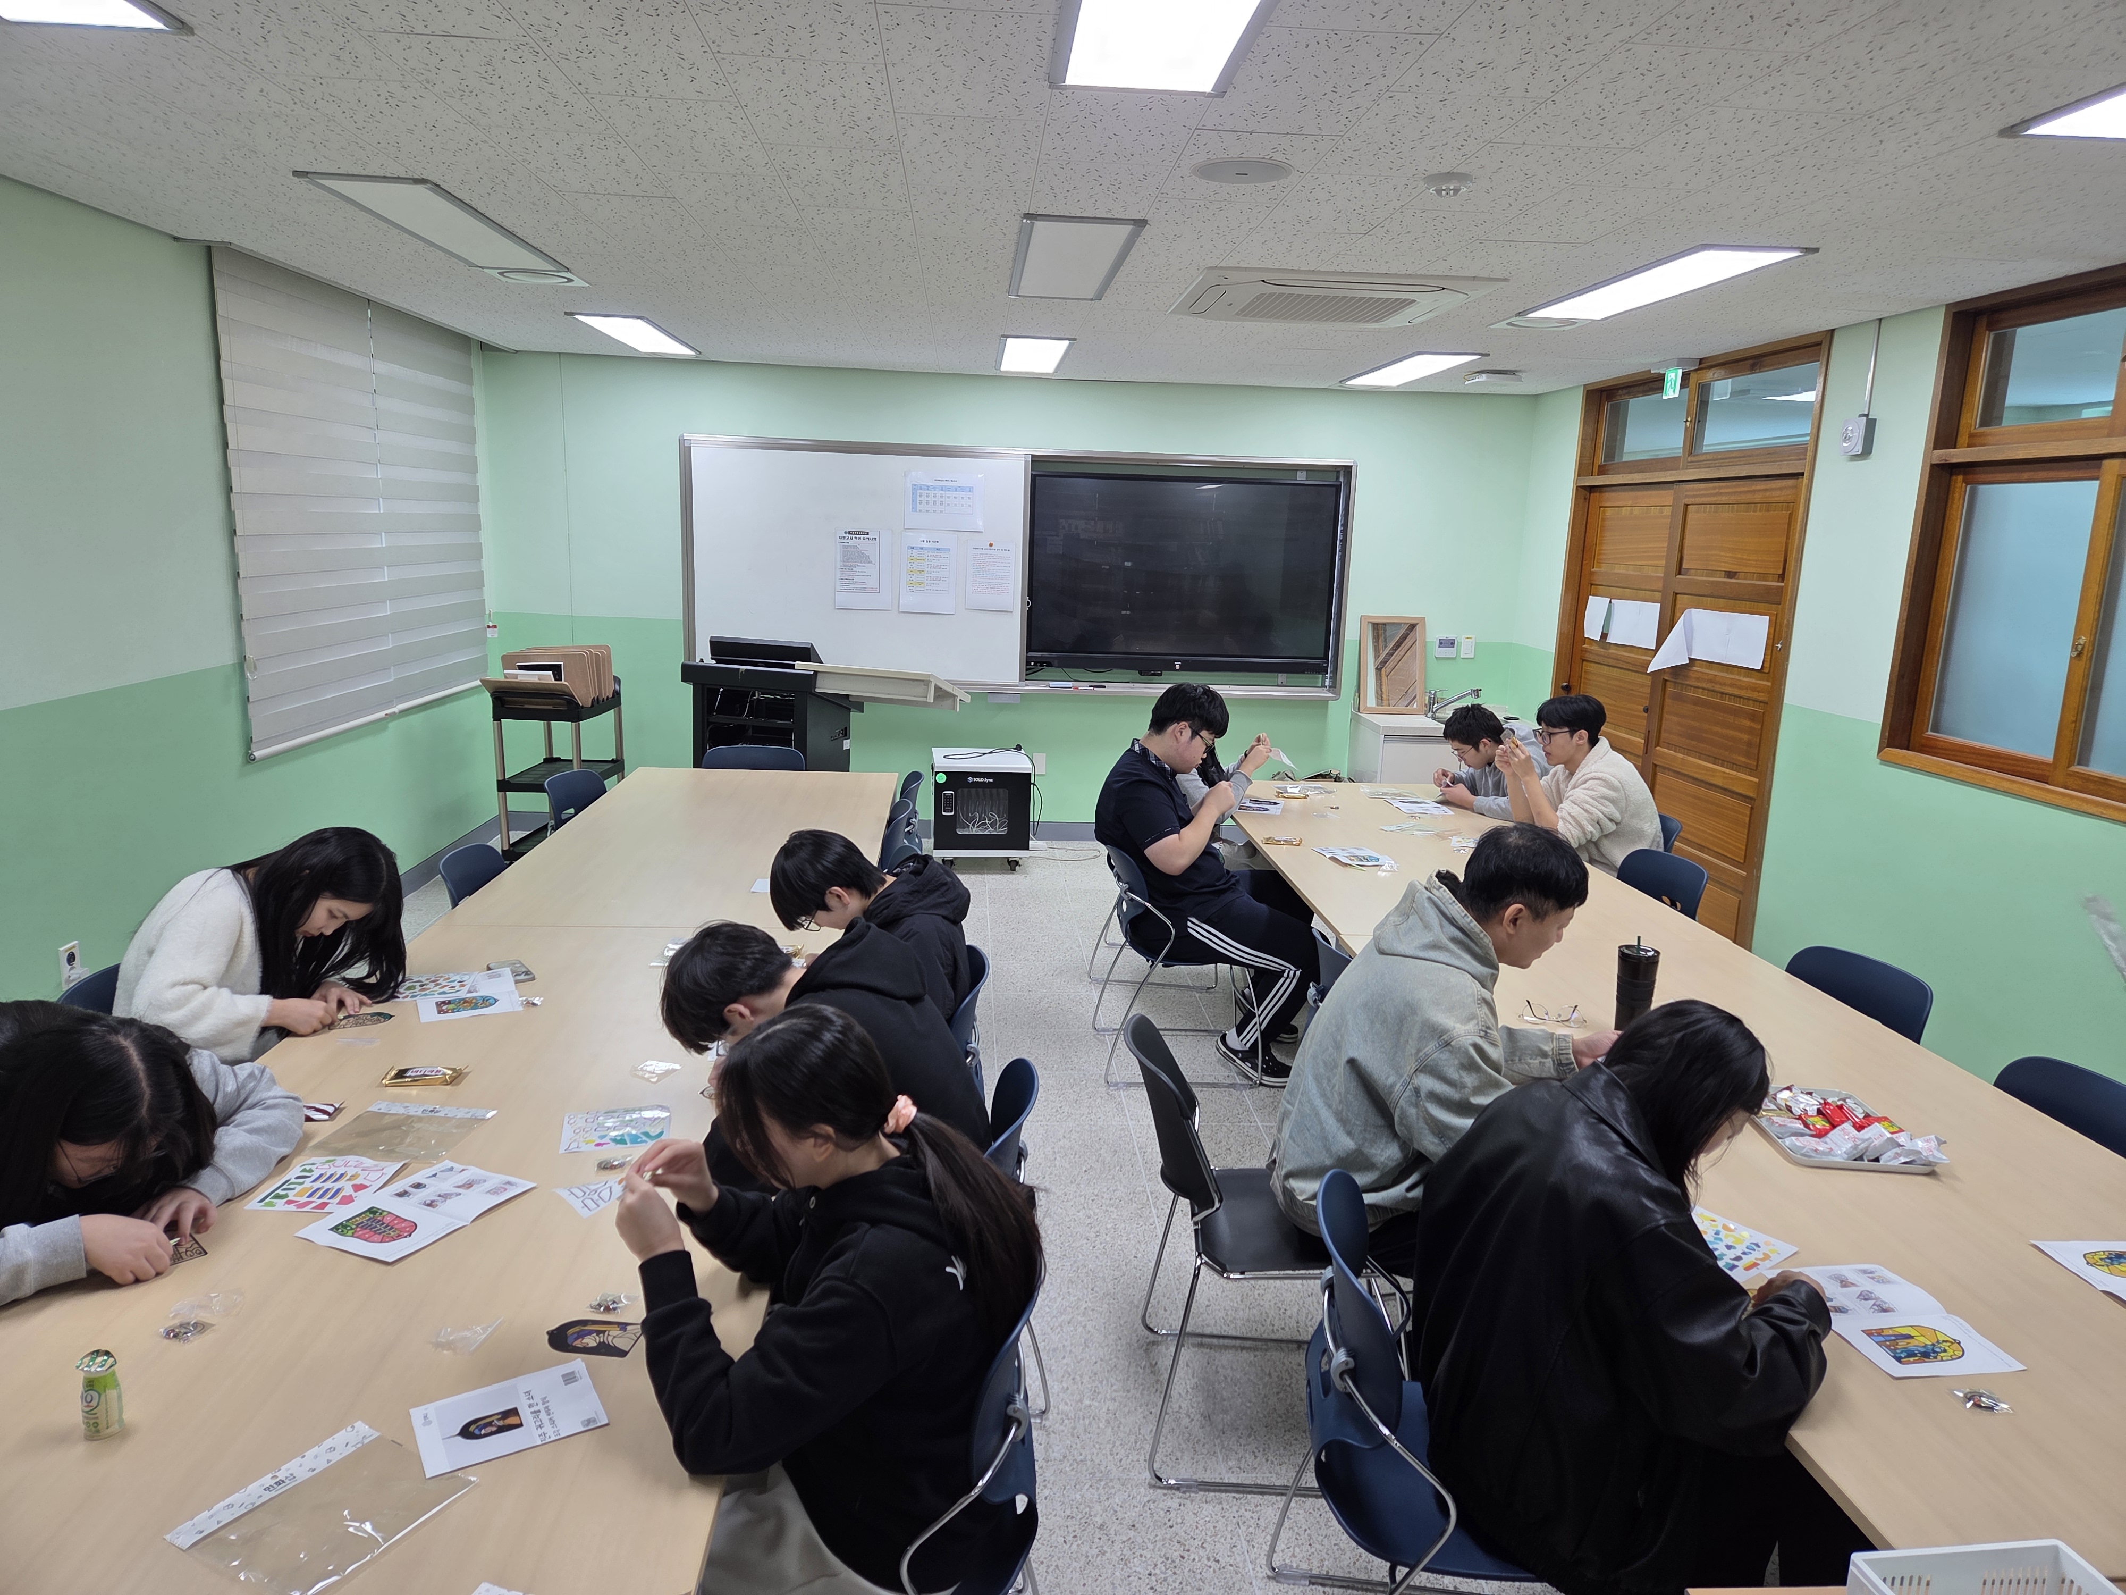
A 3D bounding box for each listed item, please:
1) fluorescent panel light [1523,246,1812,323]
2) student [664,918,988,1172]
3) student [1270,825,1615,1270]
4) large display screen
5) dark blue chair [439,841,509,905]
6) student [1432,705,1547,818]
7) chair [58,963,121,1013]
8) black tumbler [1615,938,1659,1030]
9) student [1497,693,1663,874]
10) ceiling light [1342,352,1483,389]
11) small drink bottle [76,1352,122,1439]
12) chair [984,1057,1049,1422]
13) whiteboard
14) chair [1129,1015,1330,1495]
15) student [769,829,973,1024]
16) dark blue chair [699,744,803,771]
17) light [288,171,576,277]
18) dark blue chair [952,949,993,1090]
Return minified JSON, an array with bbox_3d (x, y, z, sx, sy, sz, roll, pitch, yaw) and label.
[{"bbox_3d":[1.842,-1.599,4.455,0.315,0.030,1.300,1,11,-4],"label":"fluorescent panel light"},{"bbox_3d":[-0.468,0.749,2.709,0.720,1.070,0.520,1,11,-4],"label":"student"},{"bbox_3d":[0.806,0.667,2.869,0.800,1.260,0.540,1,11,-4],"label":"student"},{"bbox_3d":[0.665,-1.230,7.829,1.700,1.035,0.090,1,11,-4],"label":"large display screen"},{"bbox_3d":[-1.560,0.555,4.233,0.540,0.790,0.540,1,11,-6],"label":"dark blue chair"},{"bbox_3d":[1.879,0.169,5.903,0.700,1.140,0.520,1,11,-4],"label":"student"},{"bbox_3d":[-1.815,0.767,3.095,0.540,0.790,0.540,2,11,-1],"label":"chair"},{"bbox_3d":[1.282,0.421,3.159,0.095,0.226,0.095,2,11,0],"label":"black tumbler"},{"bbox_3d":[1.868,0.257,5.157,0.740,1.270,0.530,1,11,-4],"label":"student"},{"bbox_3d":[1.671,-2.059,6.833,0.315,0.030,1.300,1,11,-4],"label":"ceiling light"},{"bbox_3d":[-1.124,0.697,1.647,0.044,0.084,0.044,1,11,-4],"label":"small drink bottle"},{"bbox_3d":[-0.312,0.908,2.621,0.540,0.790,0.540,2,11,3],"label":"chair"},{"bbox_3d":[-1.125,-1.257,7.690,1.850,1.300,0.080,1,11,-4],"label":"whiteboard"},{"bbox_3d":[0.410,0.878,2.879,0.560,0.815,0.530,2,11,2],"label":"chair"},{"bbox_3d":[-0.463,0.607,3.302,0.580,1.110,0.500,1,11,-4],"label":"student"},{"bbox_3d":[-1.379,0.196,6.135,0.510,0.790,0.530,1,11,-4],"label":"dark blue chair"},{"bbox_3d":[-1.743,-1.627,4.050,0.315,0.045,1.300,1,11,-4],"label":"light"},{"bbox_3d":[-0.436,0.766,3.333,0.540,0.790,0.540,1,11,-5],"label":"dark blue chair"}]

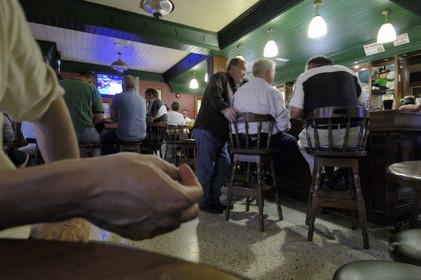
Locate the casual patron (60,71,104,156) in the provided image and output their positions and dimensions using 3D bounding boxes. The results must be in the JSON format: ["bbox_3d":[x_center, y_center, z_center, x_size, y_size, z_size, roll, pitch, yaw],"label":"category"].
[{"bbox_3d":[-1.380,-0.120,2.480,0.550,1.280,0.740,0,-1,-7],"label":"casual patron"}]

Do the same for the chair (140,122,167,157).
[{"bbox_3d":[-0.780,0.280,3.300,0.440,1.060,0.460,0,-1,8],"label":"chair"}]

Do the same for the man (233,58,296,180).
[{"bbox_3d":[0.518,-0.175,2.294,0.540,1.290,0.740,1,3,33],"label":"man"}]

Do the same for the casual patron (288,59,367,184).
[{"bbox_3d":[1.068,-0.162,2.025,0.620,1.270,0.700,0,3,18],"label":"casual patron"}]

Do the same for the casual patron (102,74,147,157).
[{"bbox_3d":[-1.202,-0.191,3.054,0.520,1.320,0.700,-3,4,-38],"label":"casual patron"}]

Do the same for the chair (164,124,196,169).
[{"bbox_3d":[-0.570,0.290,4.250,0.440,1.060,0.460,0,-1,45],"label":"chair"}]

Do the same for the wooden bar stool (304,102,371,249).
[{"bbox_3d":[1.068,0.288,1.927,0.460,1.110,0.460,0,3,17],"label":"wooden bar stool"}]

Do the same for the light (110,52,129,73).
[{"bbox_3d":[-1.956,-1.666,4.772,0.360,0.420,0.360,-1,3,0],"label":"light"}]

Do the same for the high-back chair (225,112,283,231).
[{"bbox_3d":[0.433,0.284,2.237,0.470,1.100,0.470,1,3,27],"label":"high-back chair"}]

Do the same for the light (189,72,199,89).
[{"bbox_3d":[-0.372,-1.333,5.000,0.190,0.390,0.190,0,-1,0],"label":"light"}]

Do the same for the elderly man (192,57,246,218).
[{"bbox_3d":[0.110,-0.050,2.481,0.560,1.750,0.520,-2,3,-28],"label":"elderly man"}]

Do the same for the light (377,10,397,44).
[{"bbox_3d":[2.141,-1.374,2.700,0.190,0.390,0.190,0,-1,0],"label":"light"}]

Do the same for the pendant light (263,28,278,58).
[{"bbox_3d":[0.851,-1.369,3.150,0.190,0.410,0.190,0,-1,0],"label":"pendant light"}]

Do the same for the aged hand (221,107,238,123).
[{"bbox_3d":[0.181,-0.234,2.120,0.170,0.100,0.100,30,0,-9],"label":"aged hand"}]

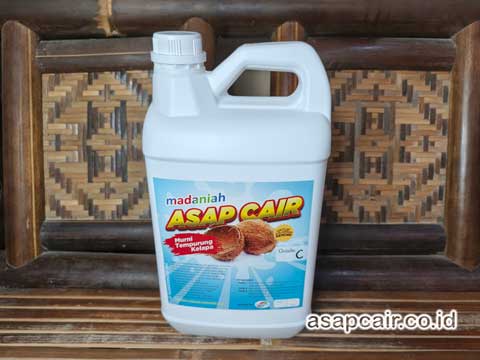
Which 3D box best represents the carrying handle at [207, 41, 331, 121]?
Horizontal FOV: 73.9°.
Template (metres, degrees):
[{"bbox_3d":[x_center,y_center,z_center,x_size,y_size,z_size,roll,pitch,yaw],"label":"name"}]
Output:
[{"bbox_3d":[0.029,-0.097,0.311,0.121,0.073,0.040,1,21,3],"label":"carrying handle"}]

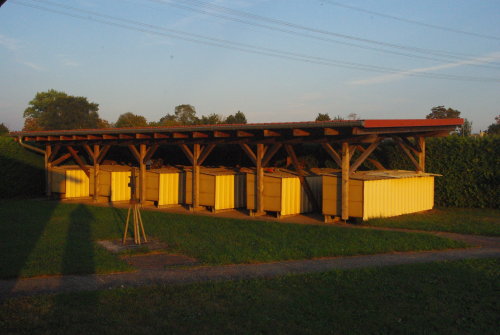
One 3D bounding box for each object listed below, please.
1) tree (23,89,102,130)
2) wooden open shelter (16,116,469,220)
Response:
[{"bbox_3d":[-22.423,-4.661,69.918,9.586,9.562,9.107,0,1,-18],"label":"tree"},{"bbox_3d":[-1.711,-0.148,20.614,16.420,2.750,5.720,1,2,41],"label":"wooden open shelter"}]

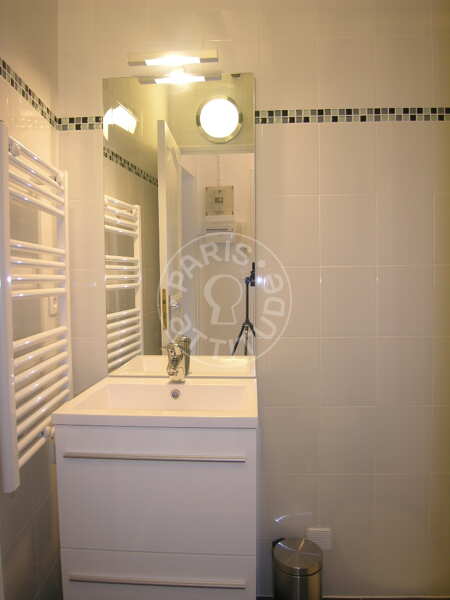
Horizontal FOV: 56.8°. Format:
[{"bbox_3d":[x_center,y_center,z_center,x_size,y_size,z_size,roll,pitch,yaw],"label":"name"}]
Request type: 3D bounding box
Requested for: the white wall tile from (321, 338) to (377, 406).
[{"bbox_3d":[0.447,0.260,1.503,0.200,0.250,0.010,-1,3,2],"label":"white wall tile"}]

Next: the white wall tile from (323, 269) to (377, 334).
[{"bbox_3d":[0.444,0.007,1.491,0.200,0.250,0.010,-1,3,2],"label":"white wall tile"}]

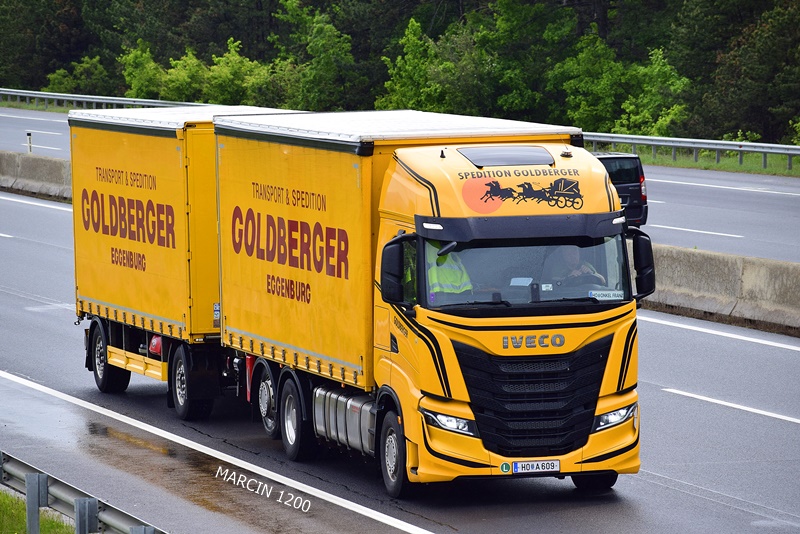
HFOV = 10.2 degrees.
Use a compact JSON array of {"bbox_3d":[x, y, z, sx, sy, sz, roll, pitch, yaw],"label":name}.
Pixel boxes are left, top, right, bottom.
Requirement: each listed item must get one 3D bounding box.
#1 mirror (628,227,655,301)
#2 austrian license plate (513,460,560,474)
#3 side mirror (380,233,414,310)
[{"bbox_3d":[2.590,-0.036,48.441,0.260,0.790,0.210,-2,4,-16],"label":"mirror"},{"bbox_3d":[1.449,2.124,47.762,0.520,0.120,0.015,-2,4,-16],"label":"austrian license plate"},{"bbox_3d":[-0.024,0.071,47.713,0.300,0.790,0.210,-2,4,-16],"label":"side mirror"}]

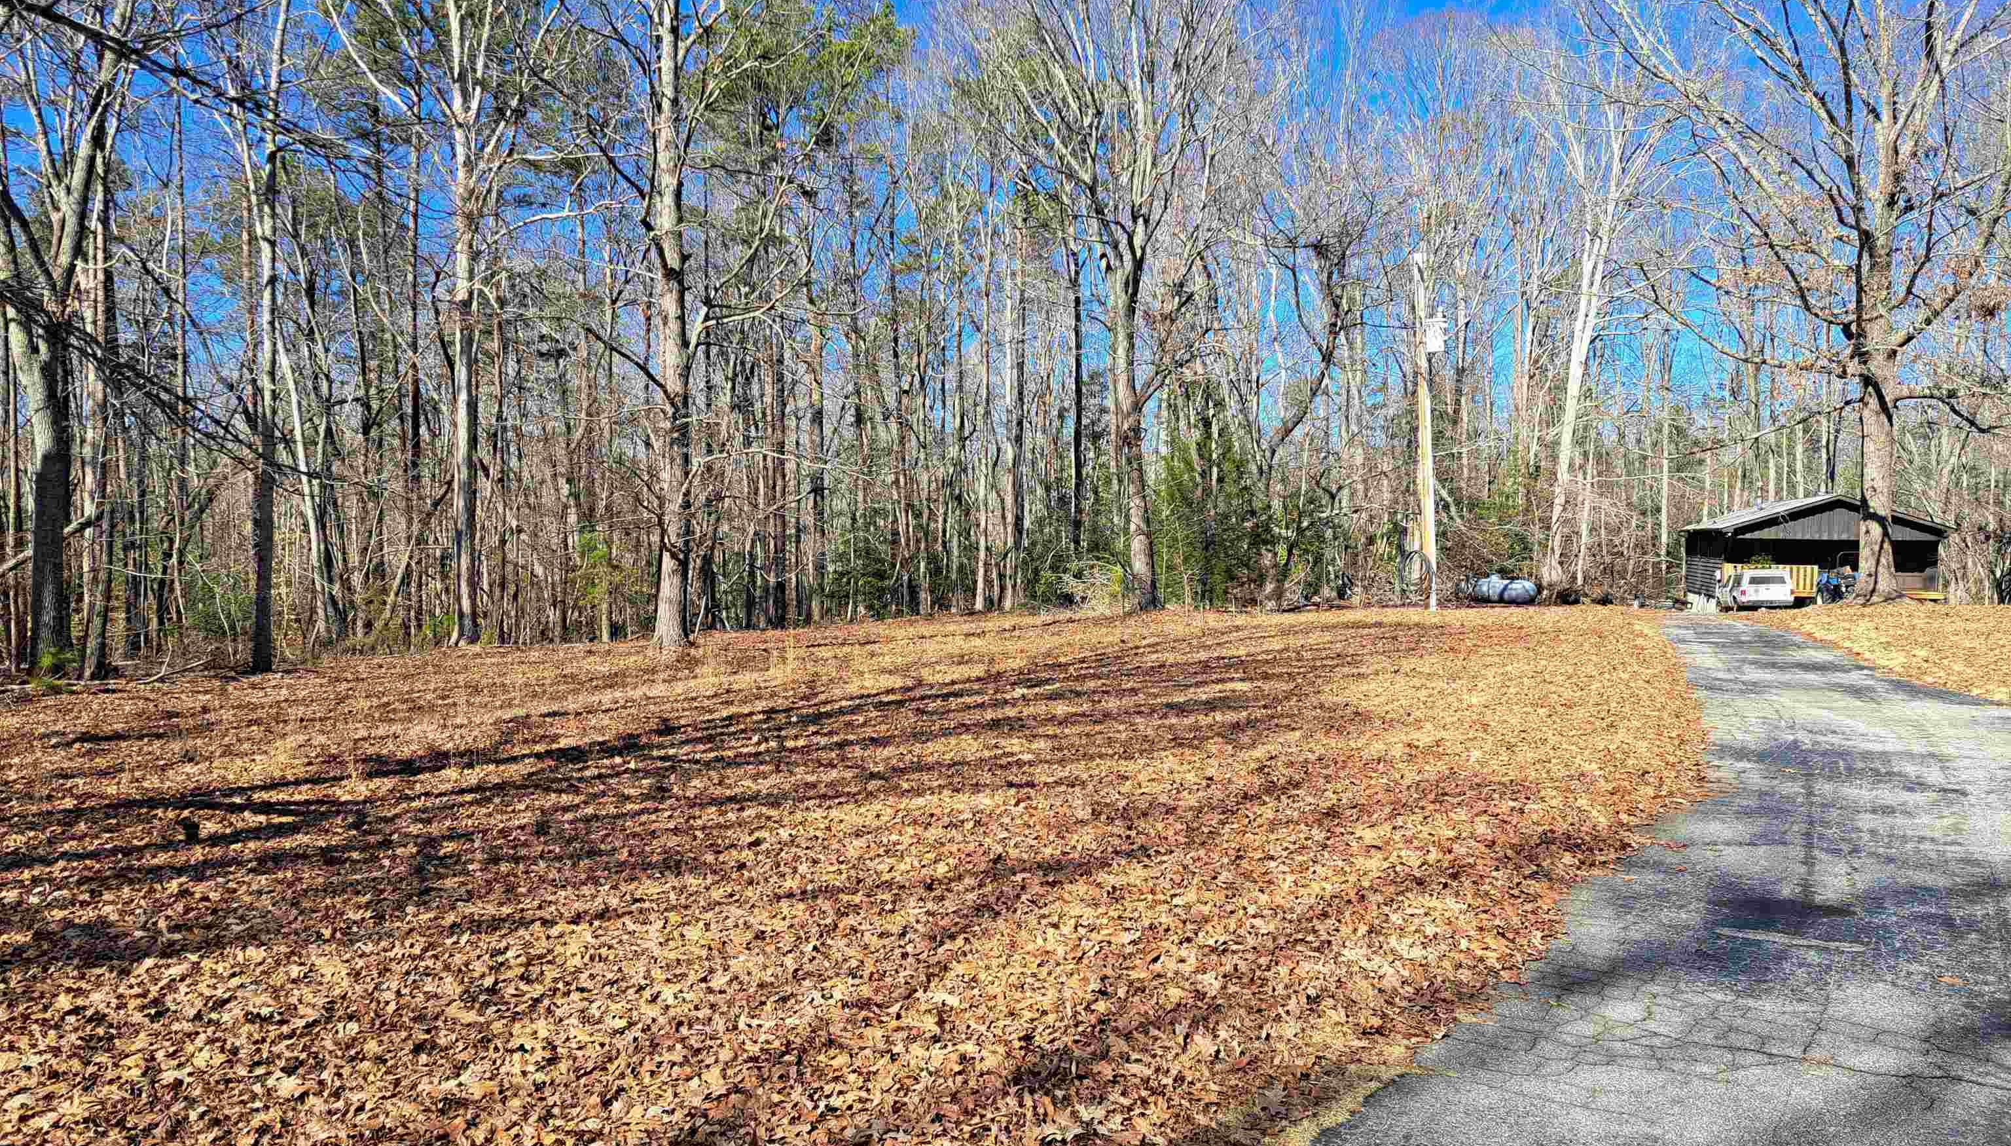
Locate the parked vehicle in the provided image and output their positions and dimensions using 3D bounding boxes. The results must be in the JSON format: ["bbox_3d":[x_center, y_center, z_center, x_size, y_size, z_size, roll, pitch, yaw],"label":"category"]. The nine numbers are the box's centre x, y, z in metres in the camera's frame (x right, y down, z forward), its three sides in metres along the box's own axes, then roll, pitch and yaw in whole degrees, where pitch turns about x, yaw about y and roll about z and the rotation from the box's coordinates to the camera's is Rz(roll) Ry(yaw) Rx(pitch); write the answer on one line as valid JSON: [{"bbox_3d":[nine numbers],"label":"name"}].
[{"bbox_3d":[27.300,0.759,51.000,1.750,1.680,4.800,0,2,17],"label":"parked vehicle"}]

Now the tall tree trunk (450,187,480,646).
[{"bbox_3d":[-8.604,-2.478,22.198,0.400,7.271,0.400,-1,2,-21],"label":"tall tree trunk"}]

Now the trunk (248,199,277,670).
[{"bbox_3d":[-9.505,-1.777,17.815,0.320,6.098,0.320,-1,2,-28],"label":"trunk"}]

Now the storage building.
[{"bbox_3d":[34.100,-0.800,59.200,8.400,4.600,8.800,0,2,15],"label":"storage building"}]

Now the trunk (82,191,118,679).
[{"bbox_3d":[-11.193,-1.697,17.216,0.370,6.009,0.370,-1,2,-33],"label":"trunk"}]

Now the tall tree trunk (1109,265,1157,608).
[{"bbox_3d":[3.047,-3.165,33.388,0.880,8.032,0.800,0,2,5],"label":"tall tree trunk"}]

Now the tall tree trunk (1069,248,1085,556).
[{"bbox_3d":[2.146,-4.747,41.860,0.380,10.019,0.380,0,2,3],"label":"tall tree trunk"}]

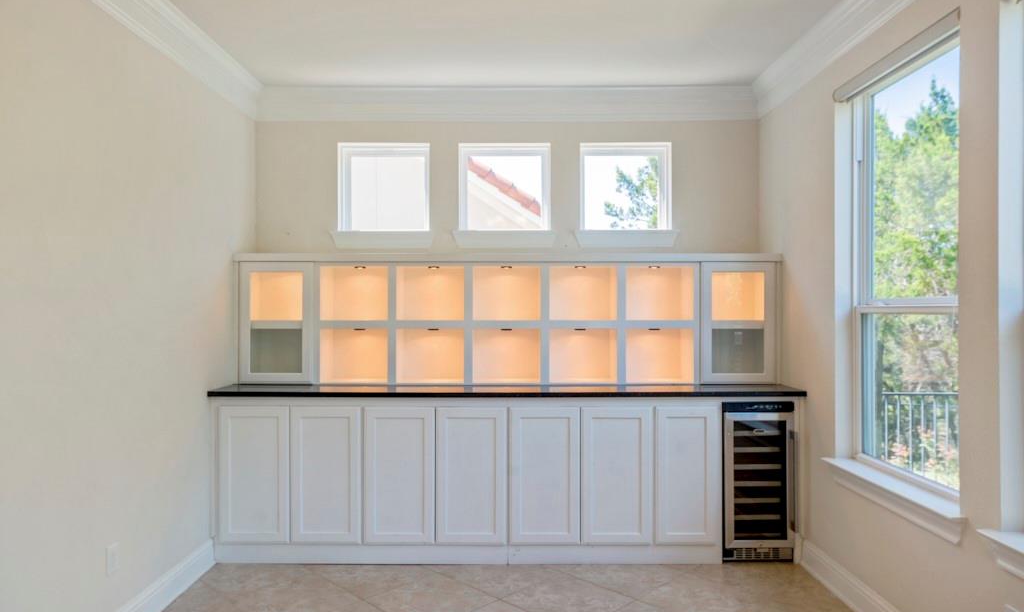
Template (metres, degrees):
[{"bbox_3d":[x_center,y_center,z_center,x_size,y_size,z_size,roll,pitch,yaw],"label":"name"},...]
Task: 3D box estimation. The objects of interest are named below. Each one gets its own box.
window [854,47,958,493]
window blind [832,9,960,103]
[{"bbox_3d":[1.685,-0.155,2.840,0.100,1.750,0.920,0,0,0],"label":"window"},{"bbox_3d":[1.597,-1.012,2.845,0.080,0.080,0.900,0,0,0],"label":"window blind"}]

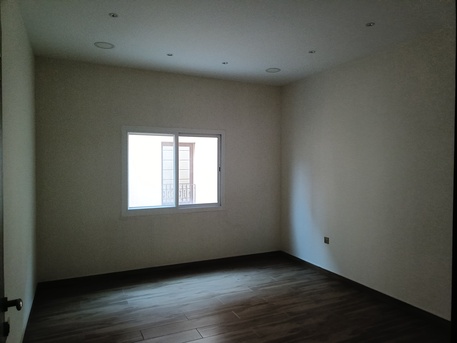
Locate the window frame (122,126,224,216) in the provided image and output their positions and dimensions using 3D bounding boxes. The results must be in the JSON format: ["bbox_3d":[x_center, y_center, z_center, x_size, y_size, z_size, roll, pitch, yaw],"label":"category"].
[{"bbox_3d":[-0.783,-0.009,5.014,1.600,1.285,0.100,0,2,-26],"label":"window frame"}]

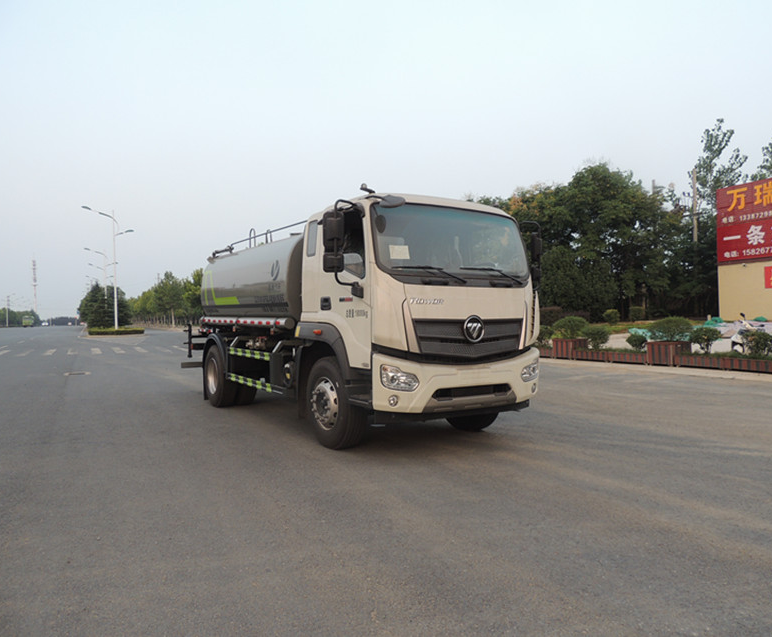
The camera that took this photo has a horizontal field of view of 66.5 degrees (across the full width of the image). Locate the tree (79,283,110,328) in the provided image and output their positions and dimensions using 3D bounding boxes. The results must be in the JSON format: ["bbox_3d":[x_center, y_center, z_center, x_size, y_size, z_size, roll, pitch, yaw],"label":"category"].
[{"bbox_3d":[-34.137,-1.405,69.000,3.750,5.860,3.800,-1,0,0],"label":"tree"}]

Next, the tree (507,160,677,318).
[{"bbox_3d":[12.842,-4.773,37.000,10.680,9.800,8.500,-1,0,0],"label":"tree"}]

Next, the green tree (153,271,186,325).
[{"bbox_3d":[-32.335,-2.912,88.000,4.780,8.510,4.800,-1,0,0],"label":"green tree"}]

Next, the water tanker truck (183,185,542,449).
[{"bbox_3d":[-1.061,0.019,9.326,2.580,2.910,7.730,-1,0,-31],"label":"water tanker truck"}]

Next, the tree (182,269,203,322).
[{"bbox_3d":[-29.022,-3.208,90.000,4.740,8.860,4.800,-1,0,0],"label":"tree"}]

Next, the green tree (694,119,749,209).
[{"bbox_3d":[26.115,-7.807,46.000,4.840,15.610,4.800,-1,0,0],"label":"green tree"}]

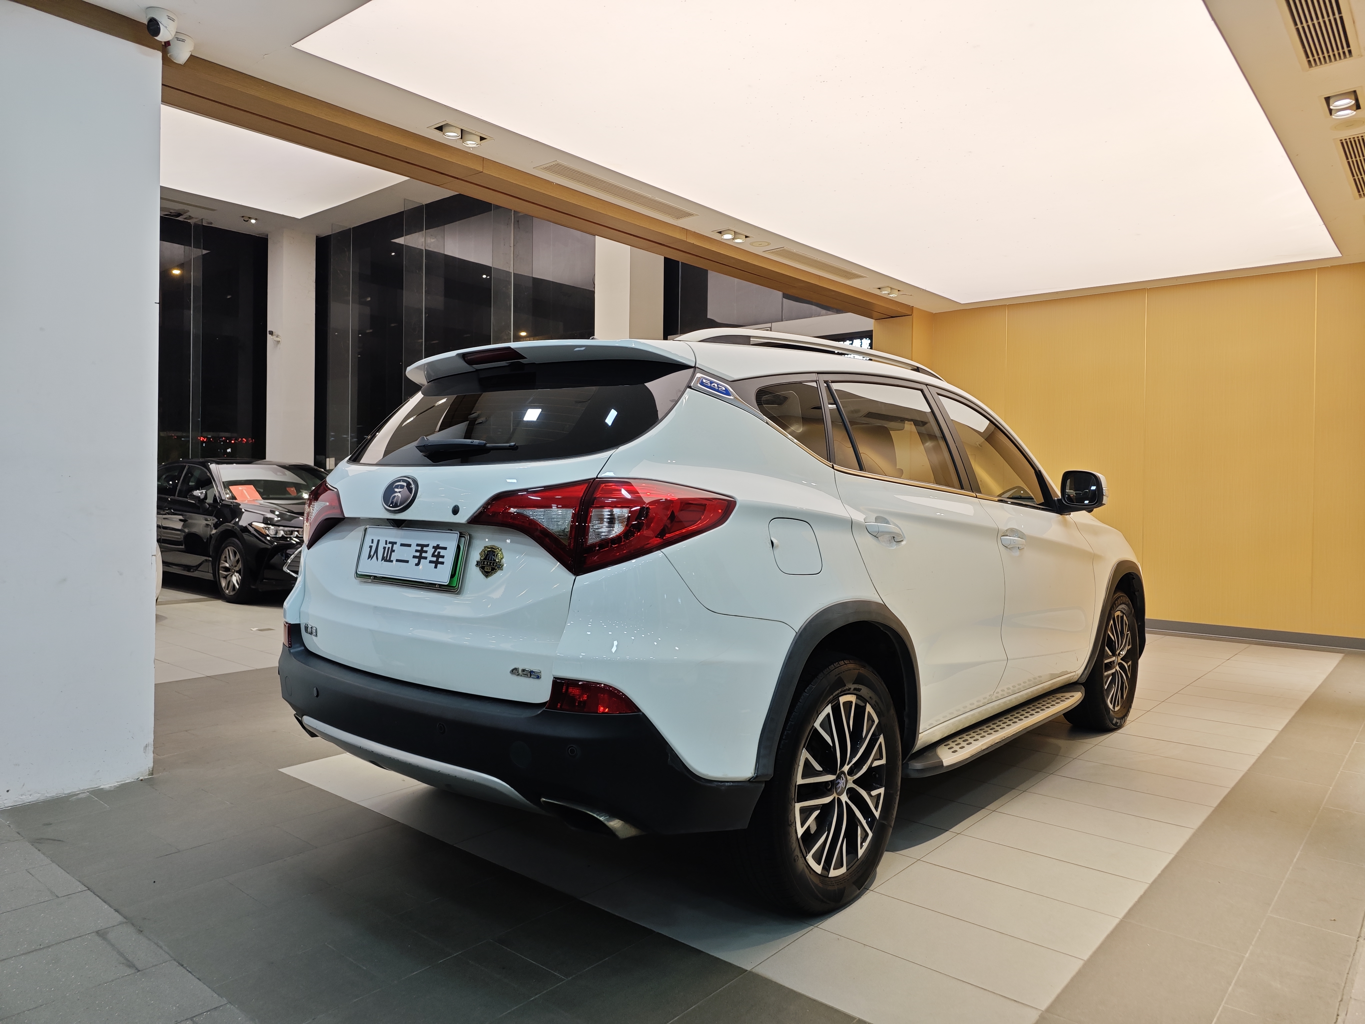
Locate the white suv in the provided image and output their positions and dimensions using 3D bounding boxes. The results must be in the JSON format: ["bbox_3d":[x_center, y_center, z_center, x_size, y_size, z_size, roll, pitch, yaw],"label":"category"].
[{"bbox_3d":[0.674,0.238,4.148,1.870,1.690,4.580,1,1,41],"label":"white suv"}]

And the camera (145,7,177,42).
[{"bbox_3d":[-2.012,-1.872,3.500,0.112,0.098,0.114,1,1,22],"label":"camera"}]

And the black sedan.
[{"bbox_3d":[-4.927,0.124,10.435,4.930,1.450,1.850,1,1,40],"label":"black sedan"}]

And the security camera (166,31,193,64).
[{"bbox_3d":[-2.062,-1.885,3.720,0.112,0.098,0.114,1,1,41],"label":"security camera"}]

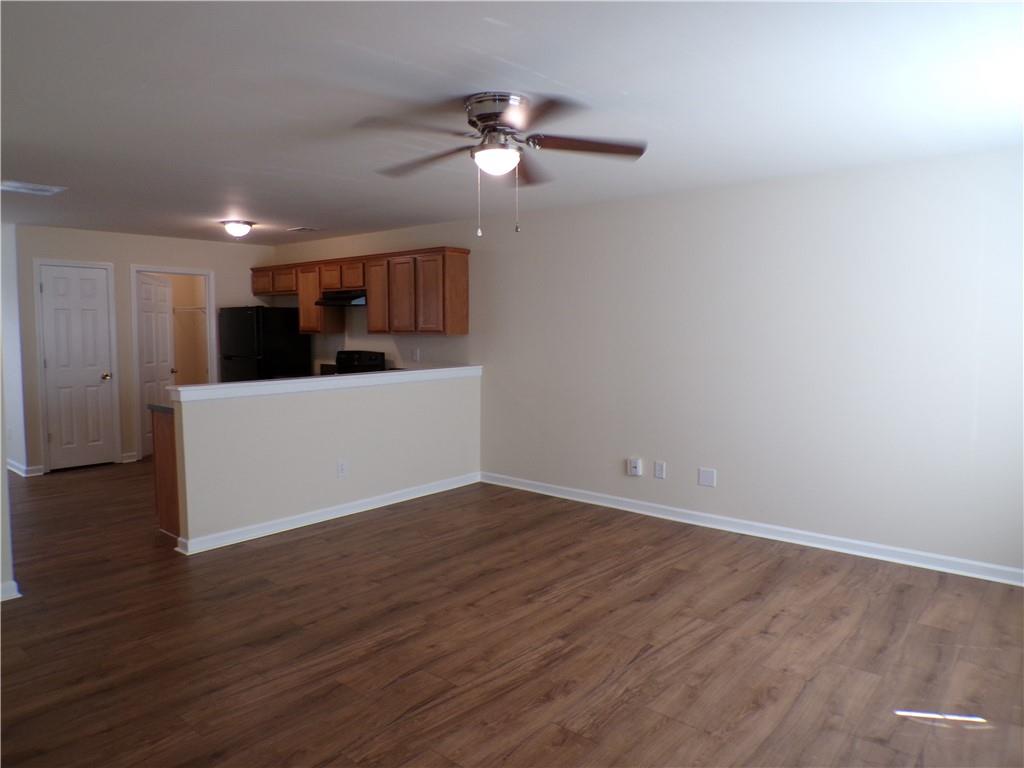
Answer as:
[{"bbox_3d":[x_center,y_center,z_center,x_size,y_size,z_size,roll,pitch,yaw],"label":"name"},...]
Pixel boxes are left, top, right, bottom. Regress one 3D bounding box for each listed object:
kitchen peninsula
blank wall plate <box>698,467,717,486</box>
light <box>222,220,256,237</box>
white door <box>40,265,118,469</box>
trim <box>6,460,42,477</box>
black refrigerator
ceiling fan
[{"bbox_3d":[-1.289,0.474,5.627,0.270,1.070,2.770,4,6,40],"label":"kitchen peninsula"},{"bbox_3d":[1.425,0.683,5.180,0.125,0.122,0.008,4,6,40],"label":"blank wall plate"},{"bbox_3d":[-2.555,-1.450,6.632,0.330,0.140,0.330,4,6,40],"label":"light"},{"bbox_3d":[-4.427,-0.149,7.258,0.045,2.030,0.615,4,6,40],"label":"white door"},{"bbox_3d":[-4.930,0.840,7.184,0.640,0.095,0.140,4,6,40],"label":"trim"},{"bbox_3d":[-2.818,-0.041,8.209,0.770,1.670,0.690,4,6,40],"label":"black refrigerator"},{"bbox_3d":[-0.069,-1.061,3.092,1.300,0.330,1.320,4,6,40],"label":"ceiling fan"}]

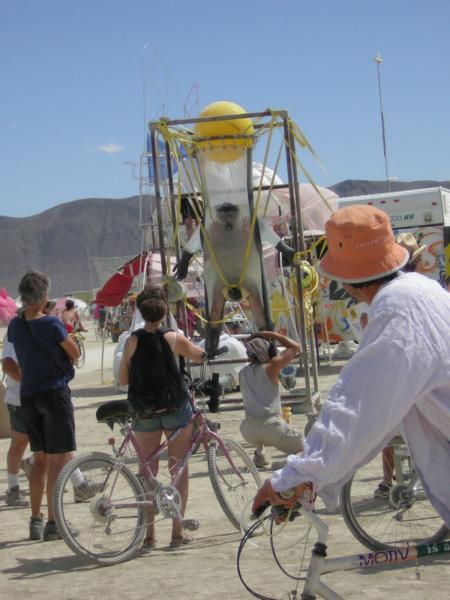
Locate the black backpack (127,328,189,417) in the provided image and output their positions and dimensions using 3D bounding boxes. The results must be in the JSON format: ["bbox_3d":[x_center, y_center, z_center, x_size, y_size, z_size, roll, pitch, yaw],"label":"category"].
[{"bbox_3d":[-0.409,0.439,11.340,0.330,0.520,0.220,-4,0,16],"label":"black backpack"}]

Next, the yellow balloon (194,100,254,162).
[{"bbox_3d":[-0.005,-1.674,18.600,0.600,0.600,0.600,-4,0,0],"label":"yellow balloon"}]

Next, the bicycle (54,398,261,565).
[{"bbox_3d":[-0.358,1.012,11.220,1.700,1.020,0.560,-4,-12,-42],"label":"bicycle"}]

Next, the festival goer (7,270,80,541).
[{"bbox_3d":[-1.204,0.693,12.350,0.480,1.740,0.370,-4,0,28],"label":"festival goer"}]

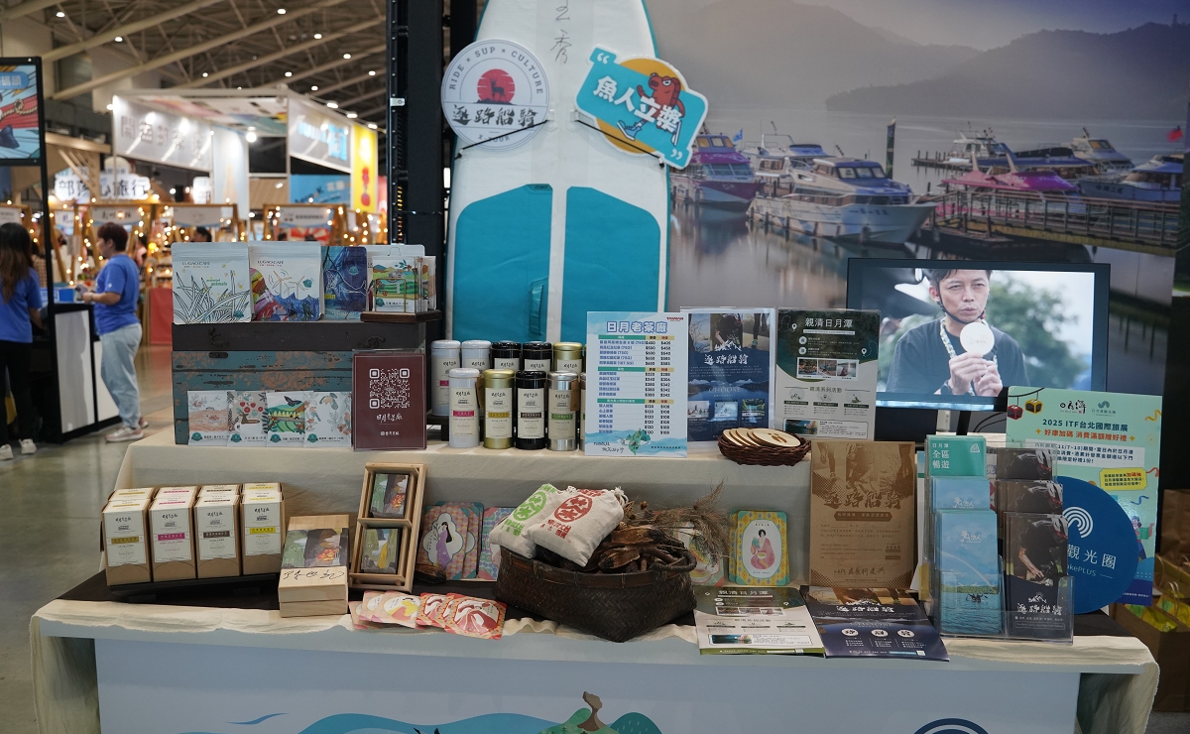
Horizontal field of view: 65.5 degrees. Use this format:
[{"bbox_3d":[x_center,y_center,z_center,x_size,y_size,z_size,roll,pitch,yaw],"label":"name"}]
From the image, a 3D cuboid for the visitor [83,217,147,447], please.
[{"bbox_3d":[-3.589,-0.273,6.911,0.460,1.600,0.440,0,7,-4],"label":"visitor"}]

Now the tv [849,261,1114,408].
[{"bbox_3d":[0.893,-0.072,2.170,0.590,0.347,0.060,1,2,3],"label":"tv"}]

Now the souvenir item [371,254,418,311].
[{"bbox_3d":[-0.430,-0.176,1.985,0.102,0.122,0.018,2,5,14],"label":"souvenir item"}]

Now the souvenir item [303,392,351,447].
[{"bbox_3d":[-0.572,0.112,1.990,0.100,0.119,0.025,1,7,3],"label":"souvenir item"}]

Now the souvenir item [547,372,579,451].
[{"bbox_3d":[-0.066,0.095,2.001,0.066,0.164,0.066,1,7,3],"label":"souvenir item"}]

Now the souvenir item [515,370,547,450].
[{"bbox_3d":[-0.136,0.093,2.013,0.066,0.164,0.066,1,7,3],"label":"souvenir item"}]

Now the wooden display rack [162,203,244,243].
[{"bbox_3d":[-6.112,-1.445,14.403,1.180,2.130,0.700,0,7,-3],"label":"wooden display rack"}]

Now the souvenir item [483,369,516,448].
[{"bbox_3d":[-0.204,0.092,2.014,0.066,0.164,0.066,1,7,3],"label":"souvenir item"}]

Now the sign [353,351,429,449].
[{"bbox_3d":[-0.430,0.072,1.981,0.153,0.207,0.065,1,7,3],"label":"sign"}]

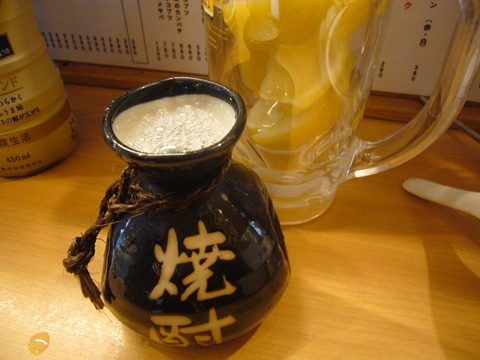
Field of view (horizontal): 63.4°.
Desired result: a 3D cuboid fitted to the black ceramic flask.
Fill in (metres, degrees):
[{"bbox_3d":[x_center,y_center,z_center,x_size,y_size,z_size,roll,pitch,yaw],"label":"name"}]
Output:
[{"bbox_3d":[-0.020,0.017,0.165,0.086,0.104,0.086,-4,43,-3],"label":"black ceramic flask"}]

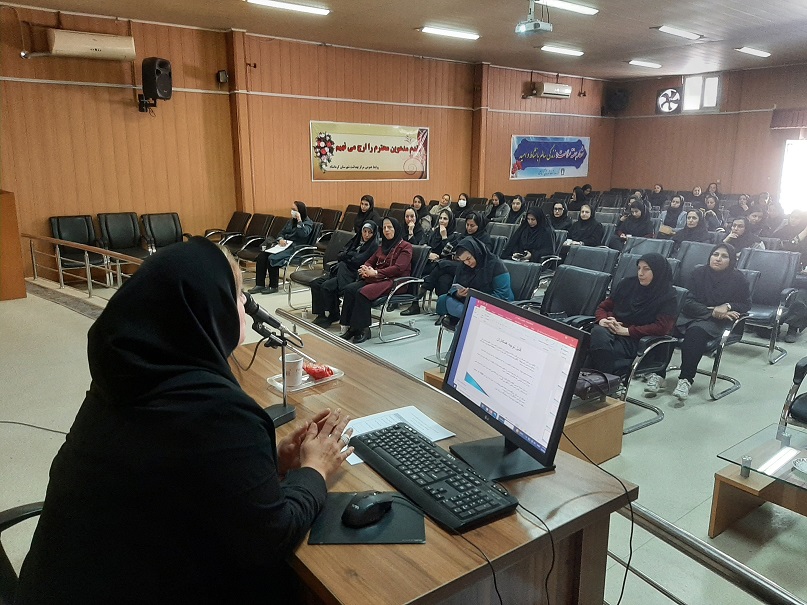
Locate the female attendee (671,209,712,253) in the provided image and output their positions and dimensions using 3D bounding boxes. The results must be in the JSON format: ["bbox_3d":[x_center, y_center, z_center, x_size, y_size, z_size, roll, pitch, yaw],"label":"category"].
[{"bbox_3d":[3.522,-0.558,7.773,0.800,1.220,0.520,-13,19,-43],"label":"female attendee"}]

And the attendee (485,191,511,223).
[{"bbox_3d":[1.496,-1.359,10.948,0.820,1.220,0.500,-9,16,-34],"label":"attendee"}]

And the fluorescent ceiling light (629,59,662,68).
[{"bbox_3d":[5.420,-5.345,13.550,1.170,0.090,0.260,-10,17,-37],"label":"fluorescent ceiling light"}]

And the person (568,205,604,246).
[{"bbox_3d":[2.184,-0.616,7.790,0.500,1.245,0.800,13,19,40],"label":"person"}]

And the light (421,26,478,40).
[{"bbox_3d":[0.830,-4.649,10.428,1.220,0.090,0.270,-10,17,-37],"label":"light"}]

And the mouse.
[{"bbox_3d":[-0.069,0.398,1.158,0.110,0.038,0.062,-10,17,-35],"label":"mouse"}]

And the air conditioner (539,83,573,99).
[{"bbox_3d":[3.446,-4.818,13.820,0.980,0.300,0.230,-9,17,-33],"label":"air conditioner"}]

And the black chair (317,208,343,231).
[{"bbox_3d":[-1.492,-1.032,10.217,0.640,0.980,0.580,-10,17,-37],"label":"black chair"}]

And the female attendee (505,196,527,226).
[{"bbox_3d":[1.522,-0.975,9.407,0.780,1.240,0.520,-9,17,-33],"label":"female attendee"}]

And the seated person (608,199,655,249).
[{"bbox_3d":[3.193,-0.844,8.825,0.820,1.220,0.500,-11,18,-39],"label":"seated person"}]

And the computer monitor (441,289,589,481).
[{"bbox_3d":[0.231,0.191,1.427,0.190,0.360,0.460,-6,15,-24],"label":"computer monitor"}]

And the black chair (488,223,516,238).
[{"bbox_3d":[1.171,-0.594,8.395,0.630,0.980,0.600,-11,18,-40],"label":"black chair"}]

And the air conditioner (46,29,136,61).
[{"bbox_3d":[-4.409,-3.641,8.608,1.040,0.330,0.250,-9,17,-33],"label":"air conditioner"}]

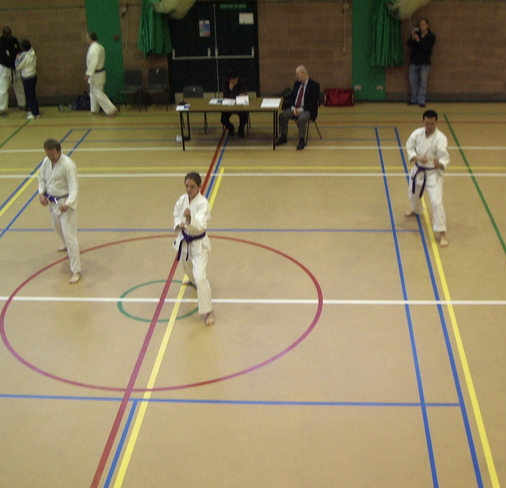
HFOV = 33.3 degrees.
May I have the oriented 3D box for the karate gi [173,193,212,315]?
[{"bbox_3d":[-0.644,0.042,9.293,0.560,1.220,0.820,4,25,12],"label":"karate gi"}]

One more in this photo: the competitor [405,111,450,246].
[{"bbox_3d":[2.306,-0.964,11.085,0.693,1.673,1.052,7,26,19],"label":"competitor"}]

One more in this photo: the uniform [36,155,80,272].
[{"bbox_3d":[-2.351,-0.462,10.544,0.628,1.435,0.811,5,26,16],"label":"uniform"}]

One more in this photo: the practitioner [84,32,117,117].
[{"bbox_3d":[-3.037,-3.329,16.613,0.653,1.643,0.495,6,26,18],"label":"practitioner"}]

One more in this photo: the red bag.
[{"bbox_3d":[1.713,-2.946,16.881,0.610,0.320,0.300,-1,25,3],"label":"red bag"}]

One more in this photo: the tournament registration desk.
[{"bbox_3d":[-0.391,-2.090,14.672,1.800,0.730,0.800,0,25,5],"label":"tournament registration desk"}]

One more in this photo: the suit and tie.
[{"bbox_3d":[0.848,-2.327,14.738,0.564,1.069,0.733,18,32,36],"label":"suit and tie"}]

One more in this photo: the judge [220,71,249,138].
[{"bbox_3d":[-0.300,-2.529,15.112,0.520,1.160,0.740,0,25,5],"label":"judge"}]

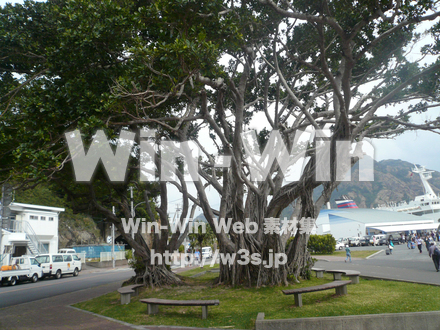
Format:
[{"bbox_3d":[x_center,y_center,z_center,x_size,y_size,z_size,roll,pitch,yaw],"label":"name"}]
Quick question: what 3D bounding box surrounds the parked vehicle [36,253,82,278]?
[{"bbox_3d":[-13.850,8.770,30.900,1.690,1.970,4.690,-7,-13,10],"label":"parked vehicle"}]

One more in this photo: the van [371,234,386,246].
[{"bbox_3d":[28.341,13.480,63.239,3.600,1.880,1.530,4,-14,-31],"label":"van"}]

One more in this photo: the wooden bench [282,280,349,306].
[{"bbox_3d":[2.910,3.710,10.240,2.700,0.400,0.740,4,-15,-35],"label":"wooden bench"}]

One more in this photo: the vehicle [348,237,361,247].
[{"bbox_3d":[25.095,14.100,65.192,3.600,1.880,1.530,5,-15,-33],"label":"vehicle"}]

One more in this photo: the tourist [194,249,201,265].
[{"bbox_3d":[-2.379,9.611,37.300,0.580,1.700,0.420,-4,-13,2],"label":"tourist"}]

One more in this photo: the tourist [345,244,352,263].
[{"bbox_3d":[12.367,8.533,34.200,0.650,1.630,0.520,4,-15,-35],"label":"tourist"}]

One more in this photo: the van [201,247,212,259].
[{"bbox_3d":[-2.262,15.049,61.000,1.620,1.900,4.100,-5,-13,5],"label":"van"}]

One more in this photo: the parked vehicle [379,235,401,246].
[{"bbox_3d":[29.914,13.188,62.259,4.100,1.850,1.650,5,-15,-34],"label":"parked vehicle"}]

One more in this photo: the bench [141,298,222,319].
[{"bbox_3d":[-1.185,4.095,10.080,2.500,0.420,0.620,-10,-14,27],"label":"bench"}]

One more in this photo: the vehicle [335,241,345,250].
[{"bbox_3d":[16.738,12.049,52.951,4.100,1.480,1.680,-9,-13,25],"label":"vehicle"}]

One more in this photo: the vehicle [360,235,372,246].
[{"bbox_3d":[25.727,13.399,62.500,1.550,1.780,3.700,-14,-16,36],"label":"vehicle"}]

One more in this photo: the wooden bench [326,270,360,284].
[{"bbox_3d":[5.140,4.630,14.700,0.740,0.400,2.700,-4,-13,-6],"label":"wooden bench"}]

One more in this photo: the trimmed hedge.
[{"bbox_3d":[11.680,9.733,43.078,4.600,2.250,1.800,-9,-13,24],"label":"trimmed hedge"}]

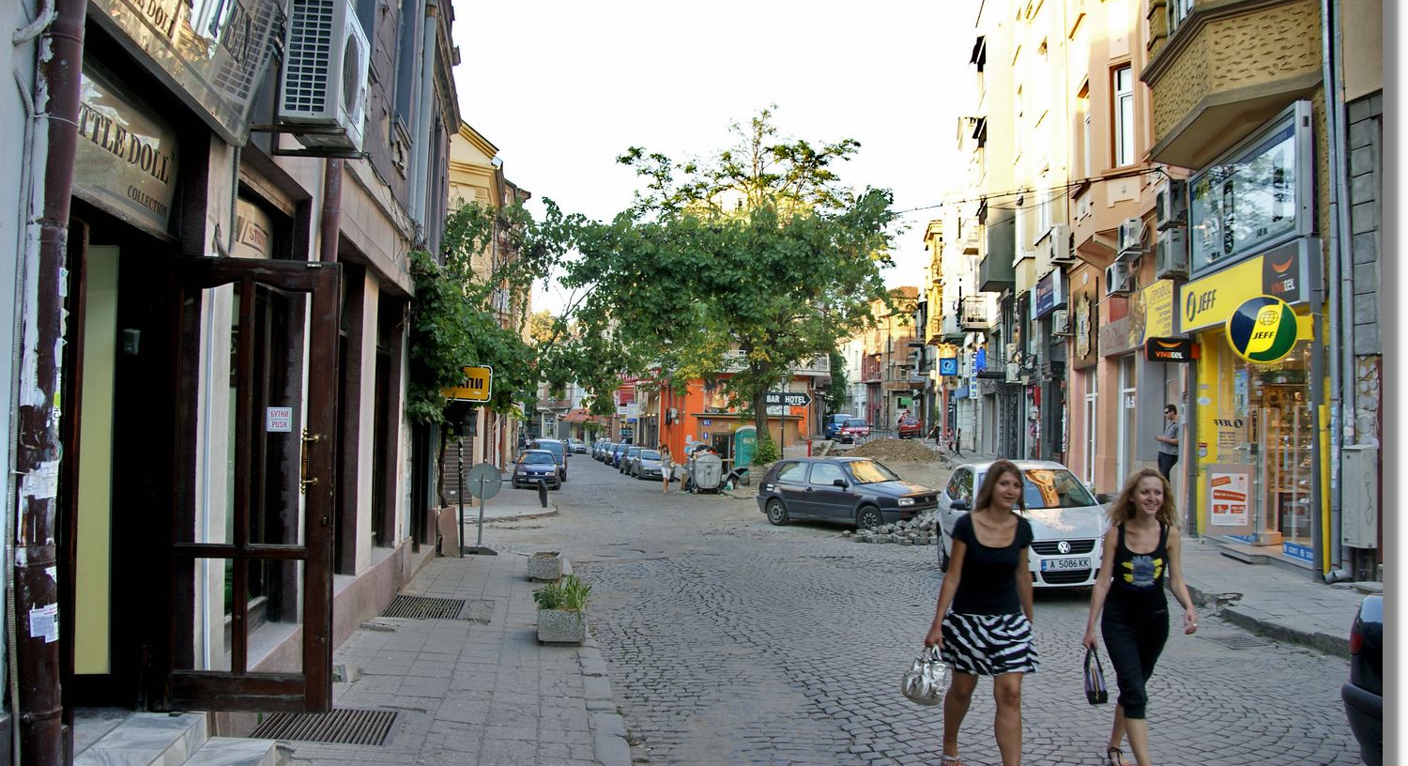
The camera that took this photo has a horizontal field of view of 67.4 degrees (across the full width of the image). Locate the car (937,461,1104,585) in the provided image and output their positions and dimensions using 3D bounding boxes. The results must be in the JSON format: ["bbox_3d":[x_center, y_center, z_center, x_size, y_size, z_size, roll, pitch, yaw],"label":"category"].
[{"bbox_3d":[3.910,1.730,12.980,1.660,1.470,3.920,0,-2,5],"label":"car"}]

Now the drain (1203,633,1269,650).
[{"bbox_3d":[4.610,2.240,9.170,0.410,0.040,0.530,0,-2,3],"label":"drain"}]

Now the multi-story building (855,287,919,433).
[{"bbox_3d":[15.530,-1.855,89.000,6.300,12.000,8.000,0,-3,14],"label":"multi-story building"}]

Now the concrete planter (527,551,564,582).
[{"bbox_3d":[-1.850,2.150,12.350,0.370,0.280,0.430,0,-2,-3],"label":"concrete planter"}]

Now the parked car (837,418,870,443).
[{"bbox_3d":[8.650,2.730,60.000,1.670,1.400,4.100,0,-2,9],"label":"parked car"}]

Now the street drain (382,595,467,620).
[{"bbox_3d":[-2.640,2.130,10.050,0.720,0.040,1.150,1,-2,-9],"label":"street drain"}]

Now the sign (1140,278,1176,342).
[{"bbox_3d":[7.855,-1.230,18.300,0.120,1.000,1.850,0,-3,7],"label":"sign"}]

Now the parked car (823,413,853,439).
[{"bbox_3d":[8.750,2.770,66.500,1.720,1.570,4.200,1,-3,-1],"label":"parked car"}]

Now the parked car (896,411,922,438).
[{"bbox_3d":[14.550,3.180,74.500,1.670,1.420,4.100,0,-2,10],"label":"parked car"}]

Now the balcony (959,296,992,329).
[{"bbox_3d":[11.300,-2.870,44.000,1.000,1.250,2.300,0,-2,9],"label":"balcony"}]

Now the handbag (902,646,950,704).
[{"bbox_3d":[1.138,1.503,5.420,0.150,0.290,0.250,2,-3,-37],"label":"handbag"}]

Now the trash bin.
[{"bbox_3d":[0.094,3.095,36.000,1.080,1.380,1.350,1,-3,-12],"label":"trash bin"}]

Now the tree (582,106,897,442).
[{"bbox_3d":[1.340,-3.600,39.300,11.200,13.100,10.300,0,-2,0],"label":"tree"}]

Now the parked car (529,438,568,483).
[{"bbox_3d":[-6.796,3.387,46.100,1.700,1.820,4.100,1,-3,-9],"label":"parked car"}]

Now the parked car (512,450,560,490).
[{"bbox_3d":[-6.080,3.160,38.400,1.700,1.430,4.050,1,-2,-9],"label":"parked car"}]

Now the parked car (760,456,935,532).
[{"bbox_3d":[3.020,2.270,22.000,1.700,1.420,4.020,3,-3,-40],"label":"parked car"}]

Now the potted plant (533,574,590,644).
[{"bbox_3d":[-1.124,1.795,8.400,0.410,0.510,0.400,0,-3,3],"label":"potted plant"}]

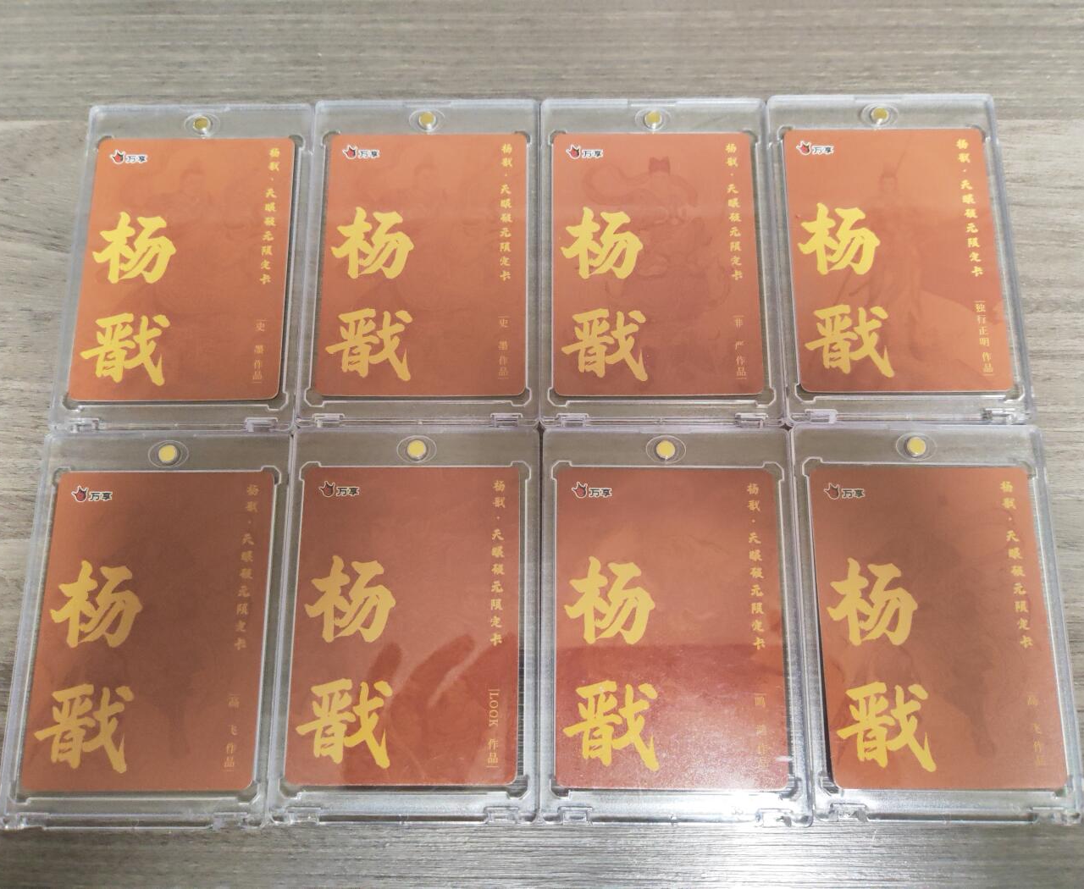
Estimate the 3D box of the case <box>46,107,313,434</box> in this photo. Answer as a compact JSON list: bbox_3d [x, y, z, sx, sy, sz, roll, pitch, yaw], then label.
[{"bbox_3d":[-0.108,-0.055,0.287,0.072,0.008,0.108,0,76,0],"label":"case"}]

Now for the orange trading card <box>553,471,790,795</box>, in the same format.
[{"bbox_3d":[0.036,0.050,0.259,0.063,0.001,0.088,1,76,1],"label":"orange trading card"}]

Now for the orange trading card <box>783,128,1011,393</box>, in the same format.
[{"bbox_3d":[0.109,-0.058,0.285,0.063,0.001,0.088,0,76,1],"label":"orange trading card"}]

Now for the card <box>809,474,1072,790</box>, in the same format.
[{"bbox_3d":[0.110,0.049,0.258,0.063,0.001,0.088,0,76,0],"label":"card"}]

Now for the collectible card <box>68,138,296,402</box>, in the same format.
[{"bbox_3d":[-0.111,-0.056,0.287,0.063,0.001,0.088,-1,76,0],"label":"collectible card"}]

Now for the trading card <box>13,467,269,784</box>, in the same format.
[{"bbox_3d":[-0.110,0.051,0.260,0.063,0.001,0.088,0,76,0],"label":"trading card"}]

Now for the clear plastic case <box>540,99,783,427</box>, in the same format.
[{"bbox_3d":[0.036,-0.057,0.286,0.072,0.007,0.108,0,76,1],"label":"clear plastic case"}]

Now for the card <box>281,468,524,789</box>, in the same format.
[{"bbox_3d":[-0.038,0.049,0.260,0.063,0.001,0.088,0,76,1],"label":"card"}]

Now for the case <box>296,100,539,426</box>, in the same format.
[{"bbox_3d":[-0.037,-0.057,0.286,0.072,0.007,0.108,0,76,1],"label":"case"}]

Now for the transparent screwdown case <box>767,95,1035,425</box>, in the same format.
[{"bbox_3d":[0.107,-0.058,0.285,0.072,0.008,0.108,0,76,1],"label":"transparent screwdown case"}]

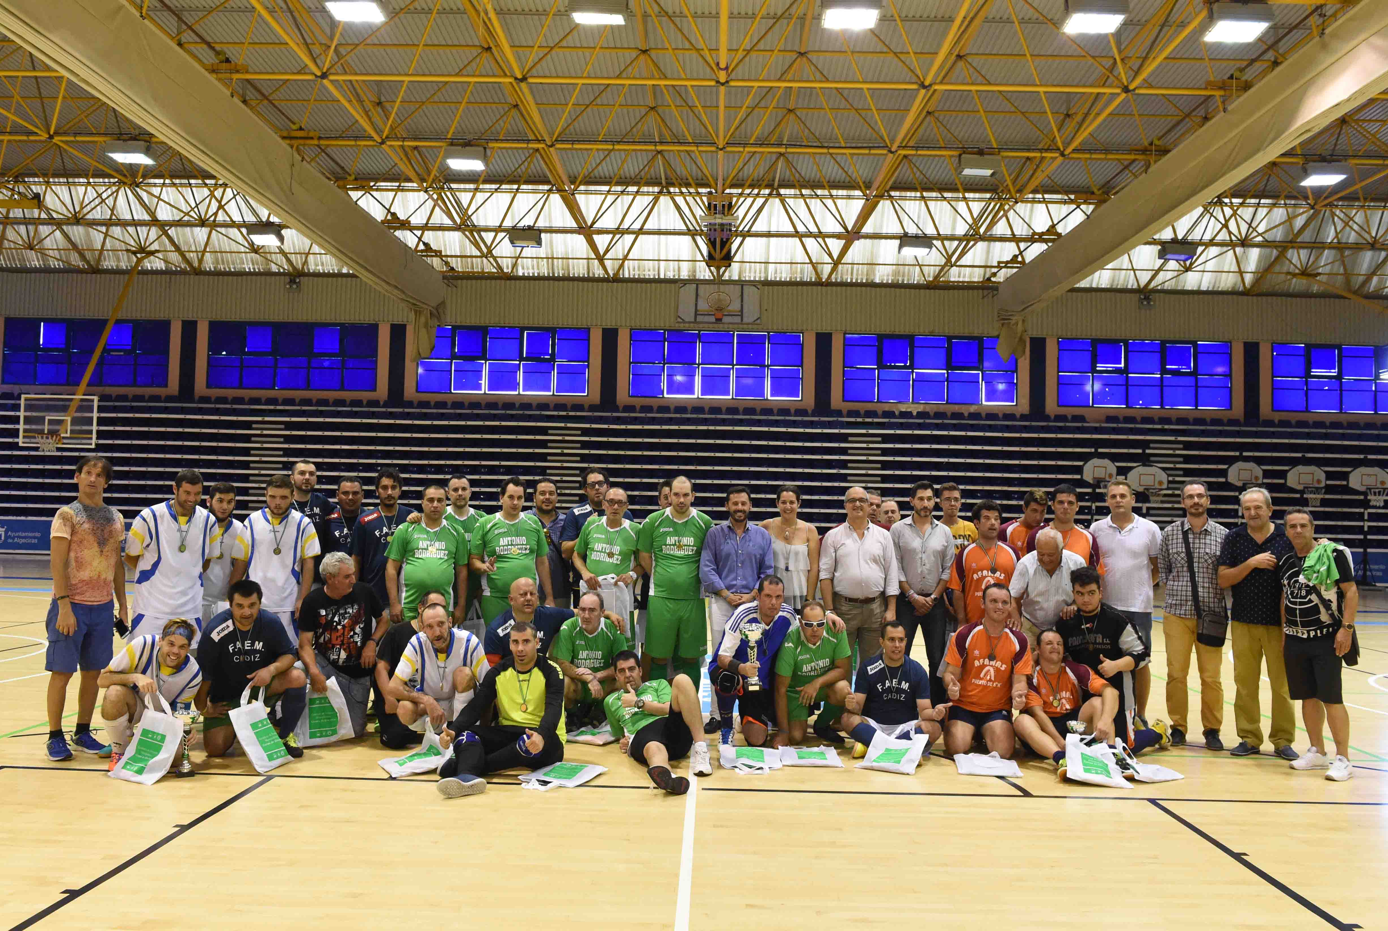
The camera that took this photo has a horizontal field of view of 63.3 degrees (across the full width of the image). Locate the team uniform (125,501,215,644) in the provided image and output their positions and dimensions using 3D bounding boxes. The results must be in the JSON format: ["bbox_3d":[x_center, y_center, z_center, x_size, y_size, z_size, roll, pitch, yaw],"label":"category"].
[{"bbox_3d":[-3.265,0.713,7.016,0.560,0.980,0.340,2,-2,-27],"label":"team uniform"}]

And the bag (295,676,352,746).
[{"bbox_3d":[-2.331,1.550,7.092,0.370,0.440,0.100,2,-3,-16],"label":"bag"}]

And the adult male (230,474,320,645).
[{"bbox_3d":[-2.829,0.915,7.571,0.530,1.720,0.330,2,-2,-18],"label":"adult male"}]

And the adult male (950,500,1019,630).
[{"bbox_3d":[1.994,1.055,7.682,0.500,1.641,0.340,1,-2,11],"label":"adult male"}]

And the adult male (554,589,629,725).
[{"bbox_3d":[-0.739,1.373,8.062,0.560,0.938,0.650,1,-2,-4],"label":"adult male"}]

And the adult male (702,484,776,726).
[{"bbox_3d":[0.306,0.999,7.983,0.520,1.730,0.330,1,-2,1],"label":"adult male"}]

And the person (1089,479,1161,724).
[{"bbox_3d":[3.215,1.038,8.369,0.550,1.840,0.360,1,-3,15],"label":"person"}]

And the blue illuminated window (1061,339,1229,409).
[{"bbox_3d":[11.547,-2.334,28.913,4.470,1.768,0.150,1,-2,1],"label":"blue illuminated window"}]

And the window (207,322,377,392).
[{"bbox_3d":[-11.446,-3.094,32.050,4.738,1.876,0.150,1,-2,1],"label":"window"}]

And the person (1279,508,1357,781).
[{"bbox_3d":[3.885,1.086,7.016,0.480,1.650,0.340,0,-3,35],"label":"person"}]

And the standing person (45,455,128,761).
[{"bbox_3d":[-3.627,0.828,6.690,0.490,1.768,0.330,3,-3,-40],"label":"standing person"}]

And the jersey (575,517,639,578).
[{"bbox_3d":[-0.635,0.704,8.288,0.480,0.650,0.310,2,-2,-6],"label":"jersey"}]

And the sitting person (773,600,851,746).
[{"bbox_3d":[0.816,1.387,7.739,0.540,0.960,0.720,1,-2,4],"label":"sitting person"}]

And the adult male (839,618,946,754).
[{"bbox_3d":[1.314,1.441,7.378,0.720,0.837,0.780,1,-2,9],"label":"adult male"}]

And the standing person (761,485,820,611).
[{"bbox_3d":[0.687,1.018,8.106,0.450,1.720,0.320,1,-2,3],"label":"standing person"}]

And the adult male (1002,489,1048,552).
[{"bbox_3d":[2.591,1.062,8.727,0.520,1.766,0.340,1,-2,7],"label":"adult male"}]

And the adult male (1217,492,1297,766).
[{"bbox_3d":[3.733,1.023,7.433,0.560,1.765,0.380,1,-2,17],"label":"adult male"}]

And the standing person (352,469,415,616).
[{"bbox_3d":[-2.365,0.928,8.602,0.540,1.810,0.340,2,-3,-8],"label":"standing person"}]

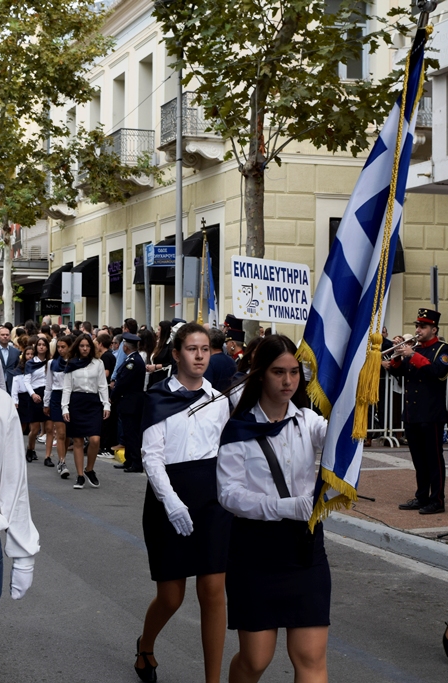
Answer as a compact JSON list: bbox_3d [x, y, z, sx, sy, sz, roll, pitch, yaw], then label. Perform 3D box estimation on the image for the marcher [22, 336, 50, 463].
[{"bbox_3d":[-2.423,0.760,17.000,0.470,1.620,0.450,0,0,-19],"label":"marcher"}]

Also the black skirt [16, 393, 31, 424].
[{"bbox_3d":[-2.542,0.876,17.100,0.340,0.420,0.260,1,-1,-21],"label":"black skirt"}]

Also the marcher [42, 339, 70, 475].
[{"bbox_3d":[-1.862,0.740,14.900,0.450,1.630,0.420,1,-1,-21],"label":"marcher"}]

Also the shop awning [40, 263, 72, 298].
[{"bbox_3d":[-3.945,-1.445,31.000,0.620,0.880,1.100,0,0,-21],"label":"shop awning"}]

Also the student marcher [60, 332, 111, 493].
[{"bbox_3d":[-1.471,0.733,13.900,0.500,1.640,0.450,0,0,-19],"label":"student marcher"}]

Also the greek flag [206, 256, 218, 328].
[{"bbox_3d":[-0.130,-0.589,15.400,0.200,1.150,0.200,1,-1,-21],"label":"greek flag"}]

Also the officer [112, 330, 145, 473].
[{"bbox_3d":[-1.187,0.751,16.100,0.360,1.720,0.500,0,-1,6],"label":"officer"}]

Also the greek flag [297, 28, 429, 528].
[{"bbox_3d":[0.432,-0.227,4.300,0.310,1.640,0.270,10,9,6],"label":"greek flag"}]

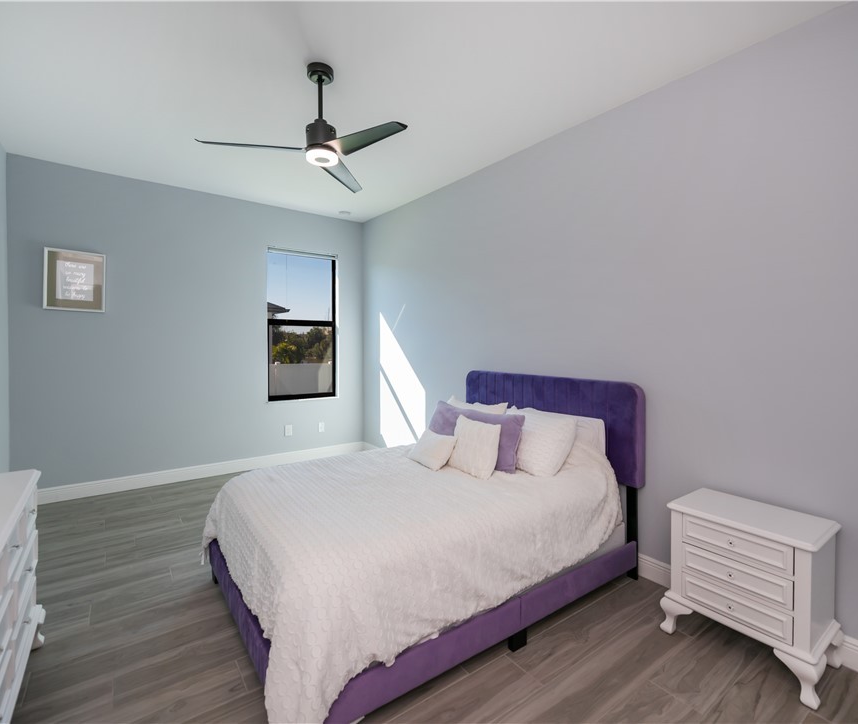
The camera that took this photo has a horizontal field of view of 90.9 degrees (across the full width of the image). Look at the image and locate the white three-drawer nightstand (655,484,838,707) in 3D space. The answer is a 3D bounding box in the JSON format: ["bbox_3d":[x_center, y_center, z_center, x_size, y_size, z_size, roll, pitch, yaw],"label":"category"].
[{"bbox_3d":[1.443,0.998,1.919,0.395,0.617,0.577,-1,3,-37],"label":"white three-drawer nightstand"}]

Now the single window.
[{"bbox_3d":[-1.450,-0.409,4.887,0.828,1.685,0.103,-1,3,-37],"label":"single window"}]

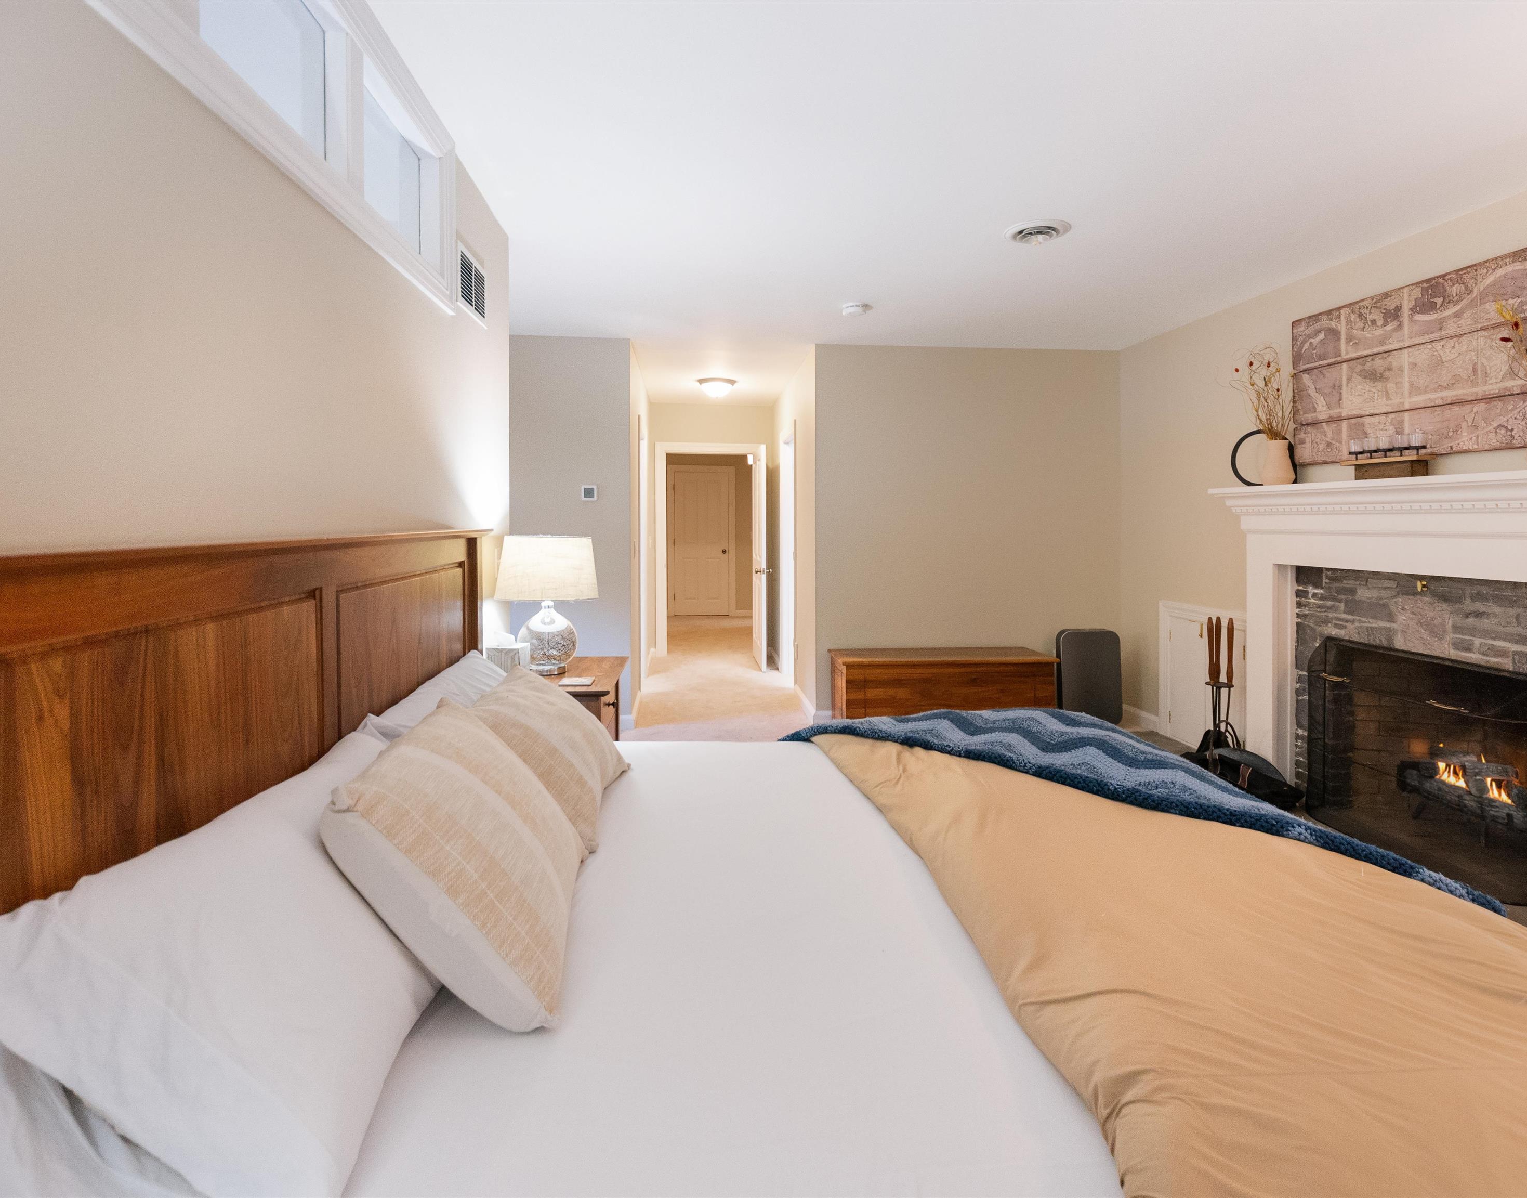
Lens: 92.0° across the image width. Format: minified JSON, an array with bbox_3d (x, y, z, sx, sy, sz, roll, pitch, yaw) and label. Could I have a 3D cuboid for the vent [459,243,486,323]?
[{"bbox_3d":[-1.003,-1.078,2.555,0.020,0.203,0.355,0,4,-5],"label":"vent"}]

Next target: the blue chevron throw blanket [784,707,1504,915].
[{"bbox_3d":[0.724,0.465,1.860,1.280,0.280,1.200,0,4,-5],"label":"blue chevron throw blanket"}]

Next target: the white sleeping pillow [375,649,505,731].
[{"bbox_3d":[-0.703,0.343,1.880,0.180,0.460,0.840,-43,7,-1],"label":"white sleeping pillow"}]

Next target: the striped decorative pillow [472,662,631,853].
[{"bbox_3d":[-0.533,0.369,1.850,0.460,0.170,0.510,44,-1,-7],"label":"striped decorative pillow"}]

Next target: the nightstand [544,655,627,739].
[{"bbox_3d":[-0.779,0.660,2.770,0.460,0.775,0.580,0,4,-5],"label":"nightstand"}]

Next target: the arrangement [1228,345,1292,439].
[{"bbox_3d":[2.437,-1.010,3.620,0.240,0.470,0.260,0,4,-5],"label":"arrangement"}]

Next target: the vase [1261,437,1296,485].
[{"bbox_3d":[2.511,-0.671,3.590,0.140,0.235,0.140,0,4,-5],"label":"vase"}]

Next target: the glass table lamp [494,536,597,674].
[{"bbox_3d":[-0.828,0.021,2.810,0.385,0.525,0.385,0,4,-5],"label":"glass table lamp"}]

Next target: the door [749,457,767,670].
[{"bbox_3d":[-0.043,-0.396,6.890,0.045,2.000,0.800,0,4,-5],"label":"door"}]

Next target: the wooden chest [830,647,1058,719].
[{"bbox_3d":[1.131,0.604,4.730,1.340,0.500,0.420,0,4,-5],"label":"wooden chest"}]

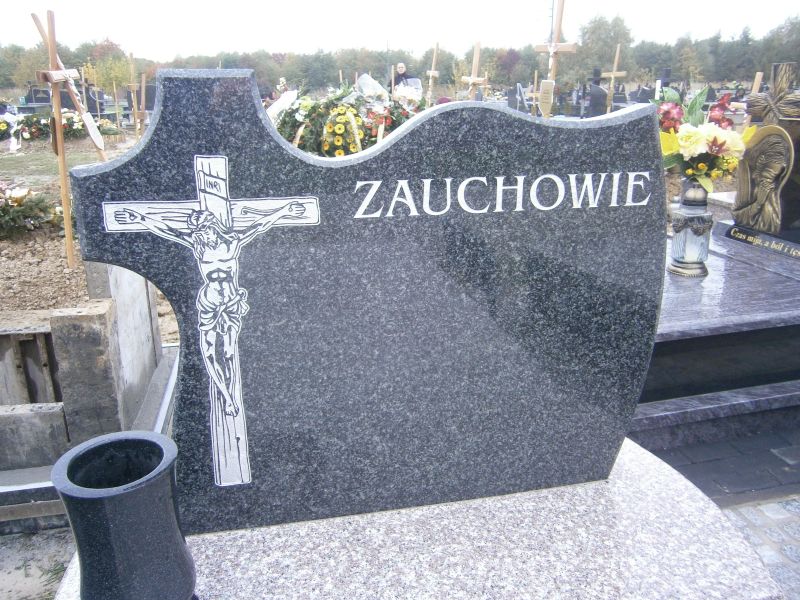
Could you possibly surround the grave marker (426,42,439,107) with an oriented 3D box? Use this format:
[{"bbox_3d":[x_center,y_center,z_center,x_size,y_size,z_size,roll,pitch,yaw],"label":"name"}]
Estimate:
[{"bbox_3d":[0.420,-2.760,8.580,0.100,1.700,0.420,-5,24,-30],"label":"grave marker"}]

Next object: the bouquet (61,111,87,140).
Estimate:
[{"bbox_3d":[-5.560,-2.990,10.300,0.550,0.450,0.450,-6,22,-19],"label":"bouquet"}]

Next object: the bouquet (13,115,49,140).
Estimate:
[{"bbox_3d":[-6.255,-2.930,10.200,0.600,0.410,0.470,-6,22,-19],"label":"bouquet"}]

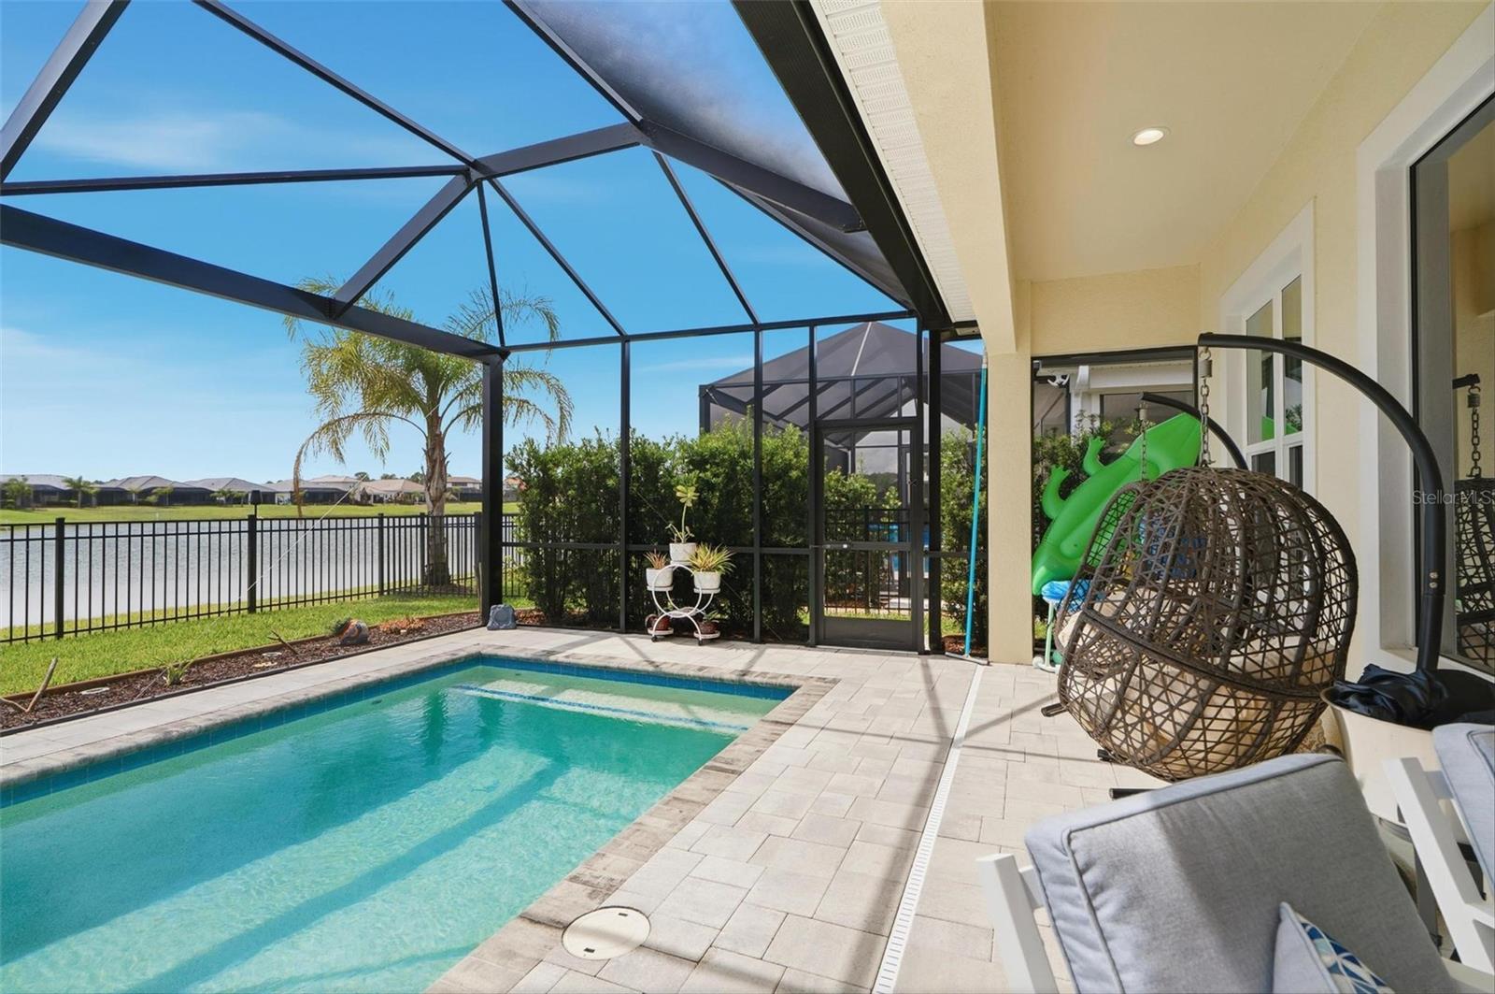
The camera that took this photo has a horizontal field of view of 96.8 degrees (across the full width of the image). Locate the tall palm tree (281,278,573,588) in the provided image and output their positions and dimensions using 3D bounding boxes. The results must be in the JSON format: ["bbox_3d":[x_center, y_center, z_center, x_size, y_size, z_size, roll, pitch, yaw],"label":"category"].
[{"bbox_3d":[-5.549,-1.102,11.700,4.600,5.400,4.500,0,-1,0],"label":"tall palm tree"}]

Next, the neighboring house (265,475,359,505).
[{"bbox_3d":[-96.370,-1.294,147.000,14.000,5.600,14.500,0,-1,23],"label":"neighboring house"}]

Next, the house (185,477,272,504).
[{"bbox_3d":[-104.474,-1.179,134.000,14.000,5.600,13.500,0,-1,23],"label":"house"}]

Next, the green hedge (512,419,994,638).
[{"bbox_3d":[-0.200,0.300,8.000,5.500,2.350,1.200,0,-1,17],"label":"green hedge"}]

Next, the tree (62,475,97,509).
[{"bbox_3d":[-106.709,-0.840,106.000,4.200,5.200,4.200,0,-1,0],"label":"tree"}]

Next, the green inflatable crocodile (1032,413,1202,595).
[{"bbox_3d":[2.906,0.060,5.250,0.950,1.720,0.400,40,16,15],"label":"green inflatable crocodile"}]

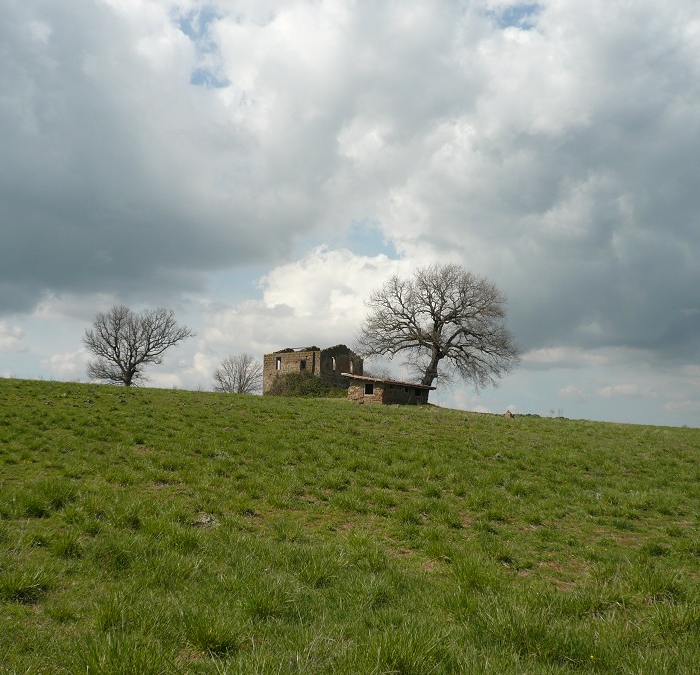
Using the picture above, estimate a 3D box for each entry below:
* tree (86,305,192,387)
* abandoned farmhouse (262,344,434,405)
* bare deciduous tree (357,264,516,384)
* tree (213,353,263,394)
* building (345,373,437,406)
[{"bbox_3d":[-28.114,1.199,97.000,14.346,11.192,13.629,0,-8,0],"label":"tree"},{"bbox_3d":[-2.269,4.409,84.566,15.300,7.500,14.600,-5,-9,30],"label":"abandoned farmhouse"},{"bbox_3d":[10.514,-0.827,86.000,18.678,16.066,17.744,0,-8,0],"label":"bare deciduous tree"},{"bbox_3d":[-15.563,5.306,103.000,7.548,6.367,7.171,0,-8,0],"label":"tree"},{"bbox_3d":[4.365,5.910,78.510,5.000,3.450,12.300,-5,-9,30],"label":"building"}]

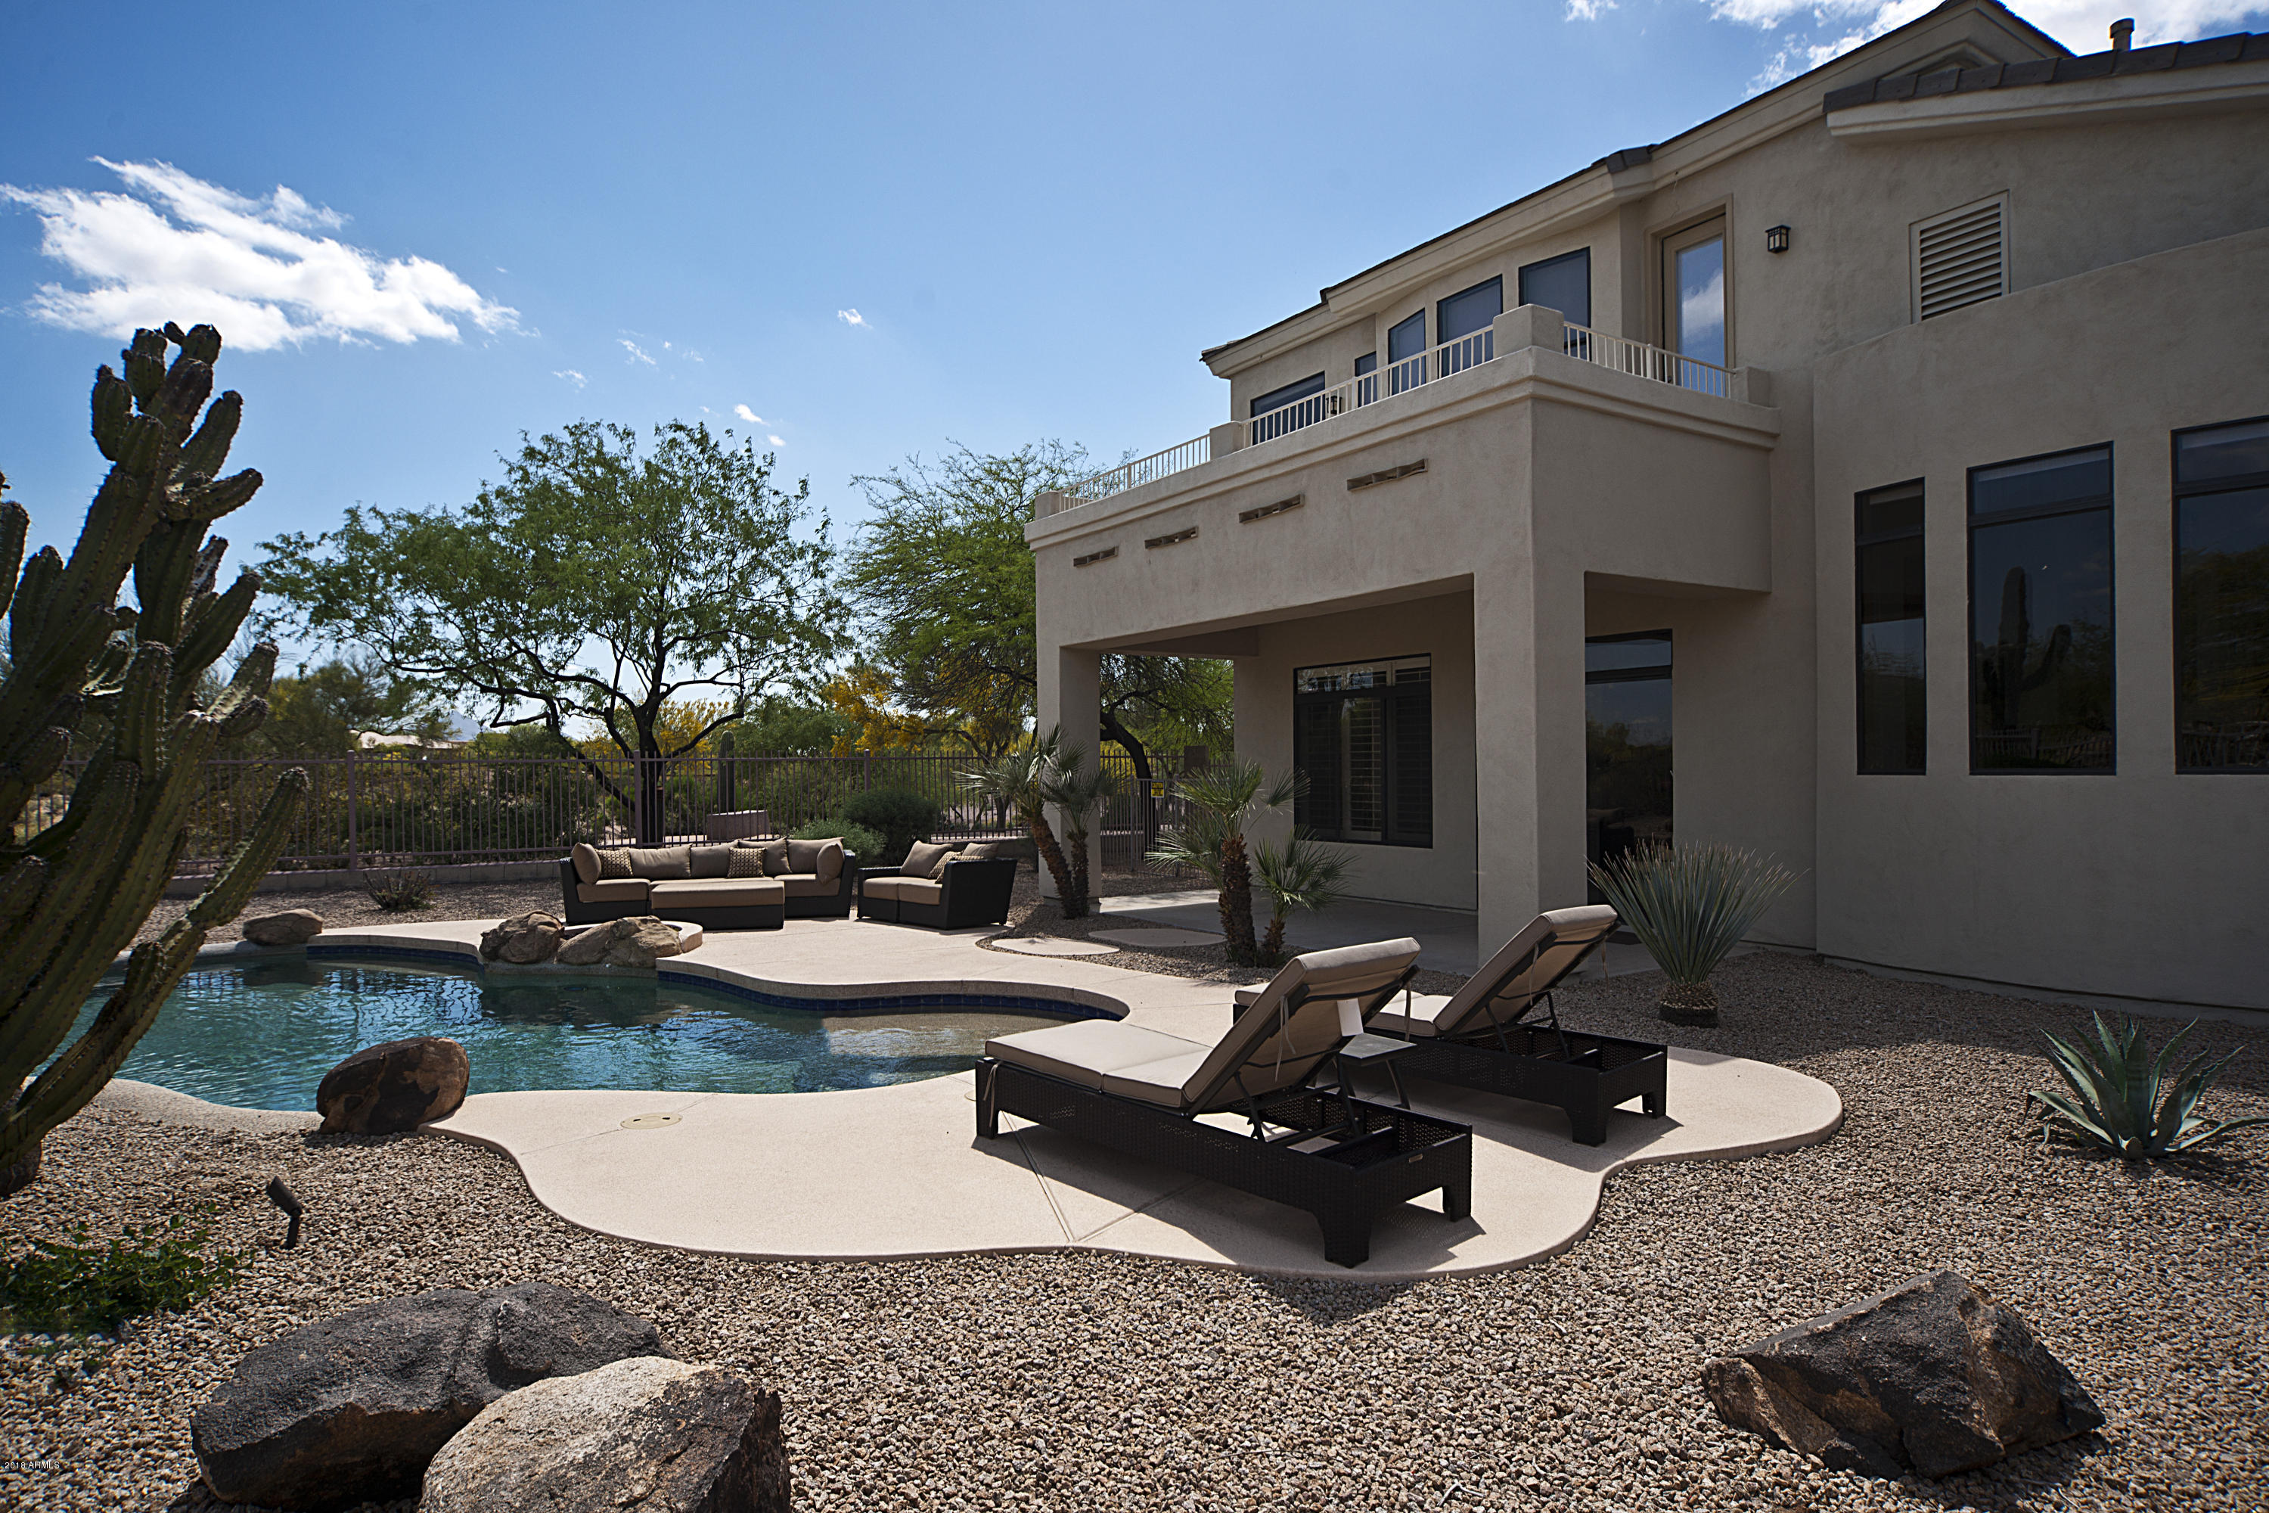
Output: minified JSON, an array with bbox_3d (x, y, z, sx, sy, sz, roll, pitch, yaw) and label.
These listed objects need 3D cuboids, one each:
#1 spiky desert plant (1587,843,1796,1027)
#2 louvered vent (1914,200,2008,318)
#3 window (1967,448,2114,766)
[{"bbox_3d":[3.377,1.055,7.612,1.180,1.060,1.160,-1,0,24],"label":"spiky desert plant"},{"bbox_3d":[6.102,-3.660,9.324,0.100,0.800,0.675,0,-1,-33],"label":"louvered vent"},{"bbox_3d":[6.139,-0.961,8.527,0.120,2.158,0.838,0,-1,-32],"label":"window"}]

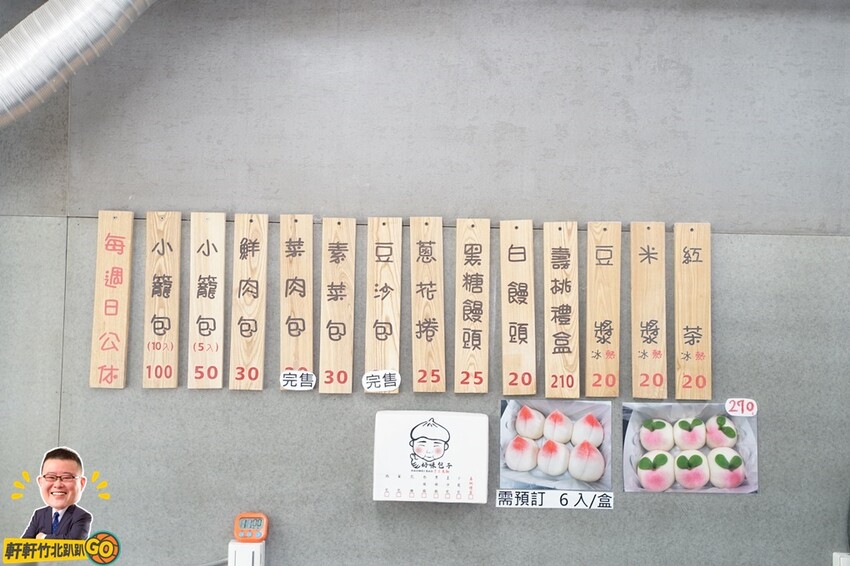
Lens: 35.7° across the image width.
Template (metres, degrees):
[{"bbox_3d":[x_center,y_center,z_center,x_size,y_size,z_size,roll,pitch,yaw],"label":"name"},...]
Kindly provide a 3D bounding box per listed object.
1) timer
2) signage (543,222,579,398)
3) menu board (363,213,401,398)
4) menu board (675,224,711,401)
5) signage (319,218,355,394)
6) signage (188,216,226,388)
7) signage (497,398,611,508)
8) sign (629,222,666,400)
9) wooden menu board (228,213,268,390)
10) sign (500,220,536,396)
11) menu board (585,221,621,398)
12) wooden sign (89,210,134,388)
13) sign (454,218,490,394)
[{"bbox_3d":[-0.336,0.473,2.566,0.064,0.058,0.022,1,-5,-1],"label":"timer"},{"bbox_3d":[0.287,0.056,2.780,0.071,0.371,0.012,0,-5,0],"label":"signage"},{"bbox_3d":[-0.083,0.044,2.658,0.067,0.351,0.014,1,-5,-1],"label":"menu board"},{"bbox_3d":[0.540,0.057,2.667,0.073,0.354,0.014,1,-5,-1],"label":"menu board"},{"bbox_3d":[-0.184,0.047,2.780,0.070,0.370,0.012,1,-5,0],"label":"signage"},{"bbox_3d":[-0.459,0.036,2.780,0.073,0.371,0.012,0,-5,0],"label":"signage"},{"bbox_3d":[0.270,0.356,2.754,0.241,0.223,0.005,0,-5,0],"label":"signage"},{"bbox_3d":[0.471,0.056,2.780,0.072,0.371,0.012,0,-5,0],"label":"sign"},{"bbox_3d":[-0.370,0.039,2.780,0.070,0.370,0.012,1,-5,0],"label":"wooden menu board"},{"bbox_3d":[0.195,0.051,2.780,0.069,0.368,0.012,-1,-5,0],"label":"sign"},{"bbox_3d":[0.376,0.054,2.780,0.070,0.368,0.012,1,-5,0],"label":"menu board"},{"bbox_3d":[-0.659,0.036,2.788,0.072,0.374,0.017,2,-4,0],"label":"wooden sign"},{"bbox_3d":[0.096,0.046,2.660,0.067,0.348,0.014,1,-5,-1],"label":"sign"}]

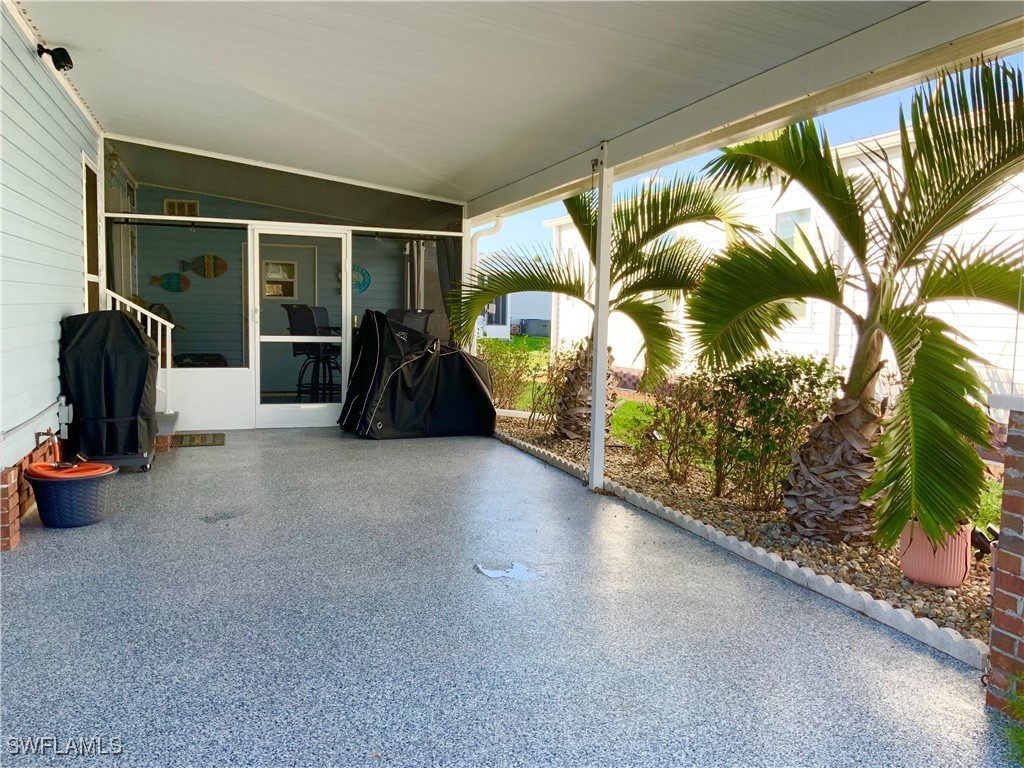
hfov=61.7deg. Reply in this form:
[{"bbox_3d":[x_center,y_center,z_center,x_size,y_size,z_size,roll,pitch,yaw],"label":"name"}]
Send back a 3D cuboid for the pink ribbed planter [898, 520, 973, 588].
[{"bbox_3d":[1.945,0.780,3.956,0.300,0.250,0.300,1,5,0],"label":"pink ribbed planter"}]

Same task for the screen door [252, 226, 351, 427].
[{"bbox_3d":[-2.216,-0.572,9.003,0.950,2.070,0.060,0,5,-18],"label":"screen door"}]

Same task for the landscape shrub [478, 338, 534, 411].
[{"bbox_3d":[-0.107,-0.121,10.750,0.720,0.930,0.700,0,5,-18],"label":"landscape shrub"}]

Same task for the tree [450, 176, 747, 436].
[{"bbox_3d":[0.770,-0.885,8.774,2.950,2.800,2.600,0,5,-18],"label":"tree"}]

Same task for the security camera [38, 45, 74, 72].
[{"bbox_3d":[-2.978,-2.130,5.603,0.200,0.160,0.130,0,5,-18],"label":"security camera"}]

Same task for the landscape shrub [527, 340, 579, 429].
[{"bbox_3d":[0.445,0.001,9.200,0.580,0.950,0.580,0,5,-18],"label":"landscape shrub"}]

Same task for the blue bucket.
[{"bbox_3d":[-2.540,0.652,4.974,0.490,0.290,0.490,0,5,-18],"label":"blue bucket"}]

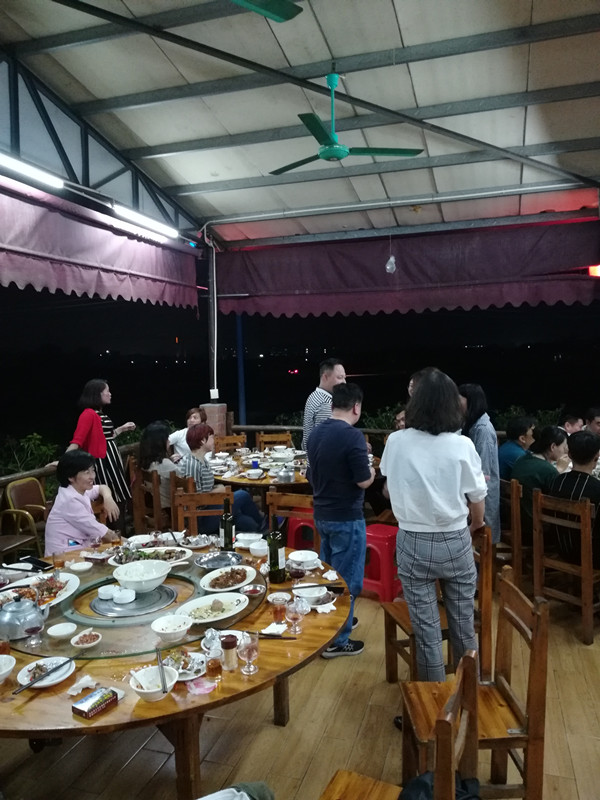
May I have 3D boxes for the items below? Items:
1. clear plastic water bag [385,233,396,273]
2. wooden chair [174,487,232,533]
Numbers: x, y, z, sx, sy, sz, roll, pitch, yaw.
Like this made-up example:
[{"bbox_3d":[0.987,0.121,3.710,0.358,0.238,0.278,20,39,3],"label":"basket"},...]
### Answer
[{"bbox_3d":[1.028,-1.670,6.804,0.120,0.460,0.120,-1,4,0],"label":"clear plastic water bag"},{"bbox_3d":[-0.609,1.045,3.853,0.400,0.890,0.450,-1,4,-7],"label":"wooden chair"}]

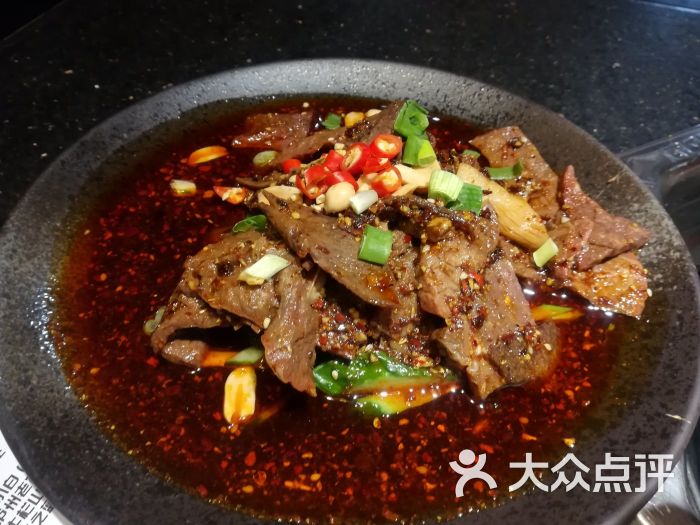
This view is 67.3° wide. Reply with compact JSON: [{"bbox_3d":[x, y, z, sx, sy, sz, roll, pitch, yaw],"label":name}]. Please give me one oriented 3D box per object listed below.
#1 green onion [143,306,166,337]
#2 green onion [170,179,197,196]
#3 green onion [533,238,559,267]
[{"bbox_3d":[-0.073,0.022,0.195,0.006,0.006,0.012,20,51,13],"label":"green onion"},{"bbox_3d":[-0.078,-0.035,0.245,0.011,0.007,0.007,8,49,3],"label":"green onion"},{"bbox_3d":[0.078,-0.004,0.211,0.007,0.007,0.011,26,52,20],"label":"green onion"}]

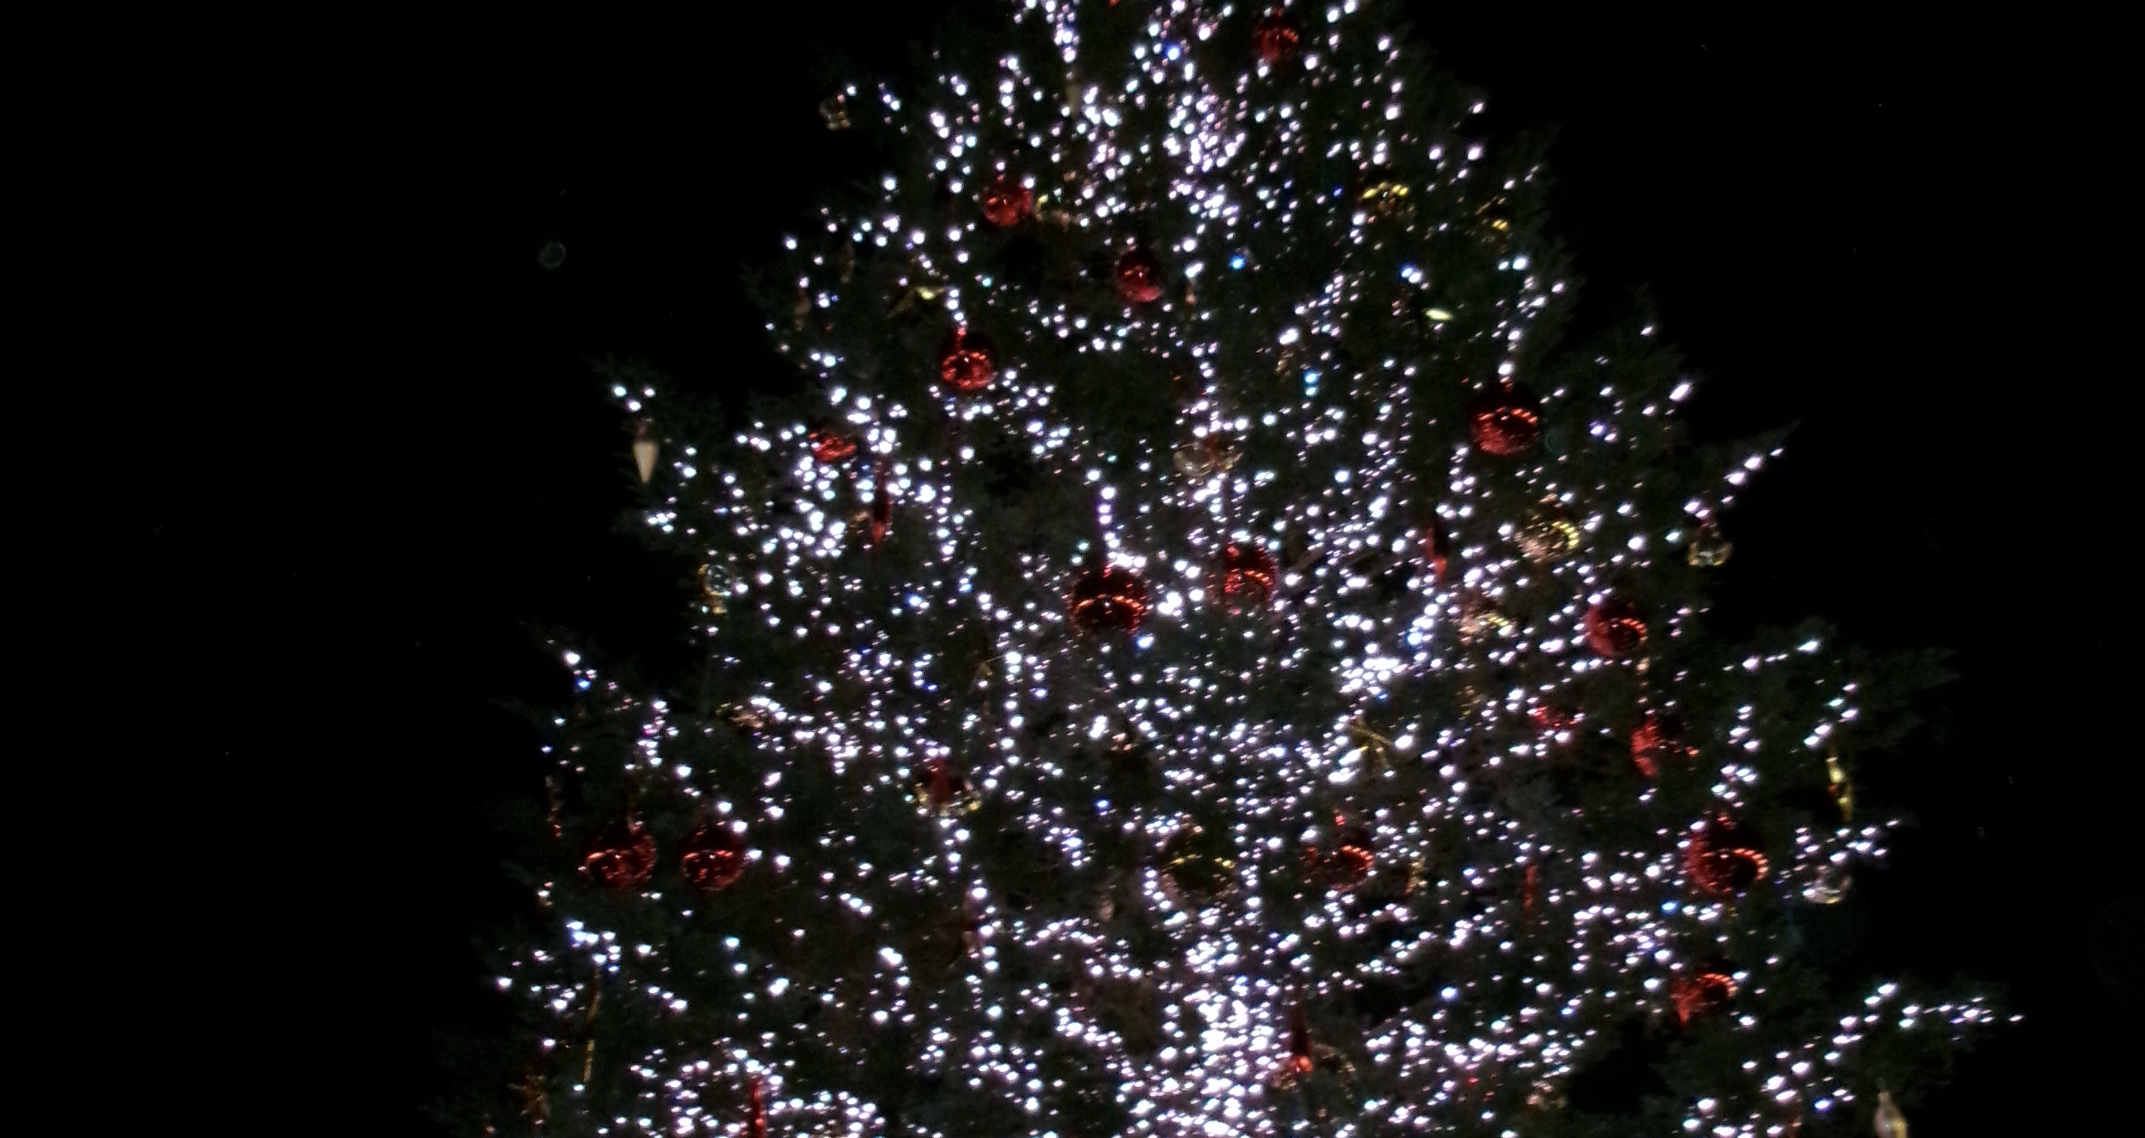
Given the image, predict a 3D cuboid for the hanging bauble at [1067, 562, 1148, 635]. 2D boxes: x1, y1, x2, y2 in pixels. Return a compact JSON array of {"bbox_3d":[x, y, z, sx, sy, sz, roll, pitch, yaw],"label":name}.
[{"bbox_3d":[0.121,0.106,8.100,0.268,0.279,0.268,0,-25,0],"label":"hanging bauble"}]

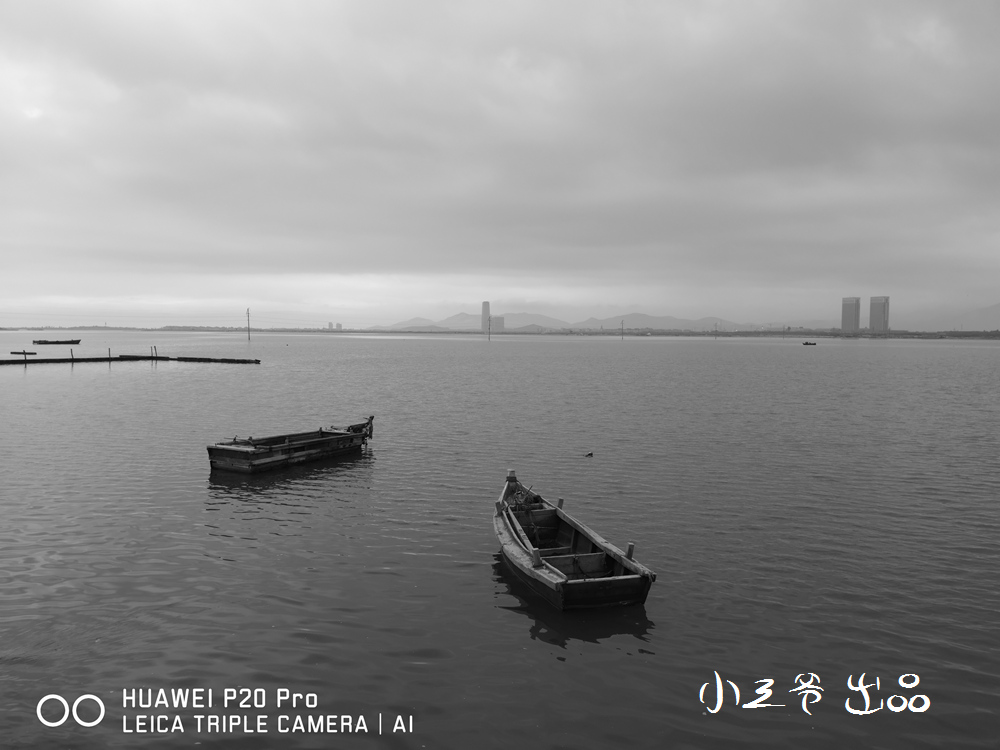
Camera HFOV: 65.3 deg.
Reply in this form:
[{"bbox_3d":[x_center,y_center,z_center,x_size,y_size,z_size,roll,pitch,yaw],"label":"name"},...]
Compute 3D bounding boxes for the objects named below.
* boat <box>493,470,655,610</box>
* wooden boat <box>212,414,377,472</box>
[{"bbox_3d":[0.750,2.310,11.575,1.502,0.994,4.554,0,3,-14],"label":"boat"},{"bbox_3d":[-5.063,1.788,20.357,1.584,1.021,4.686,2,4,32],"label":"wooden boat"}]

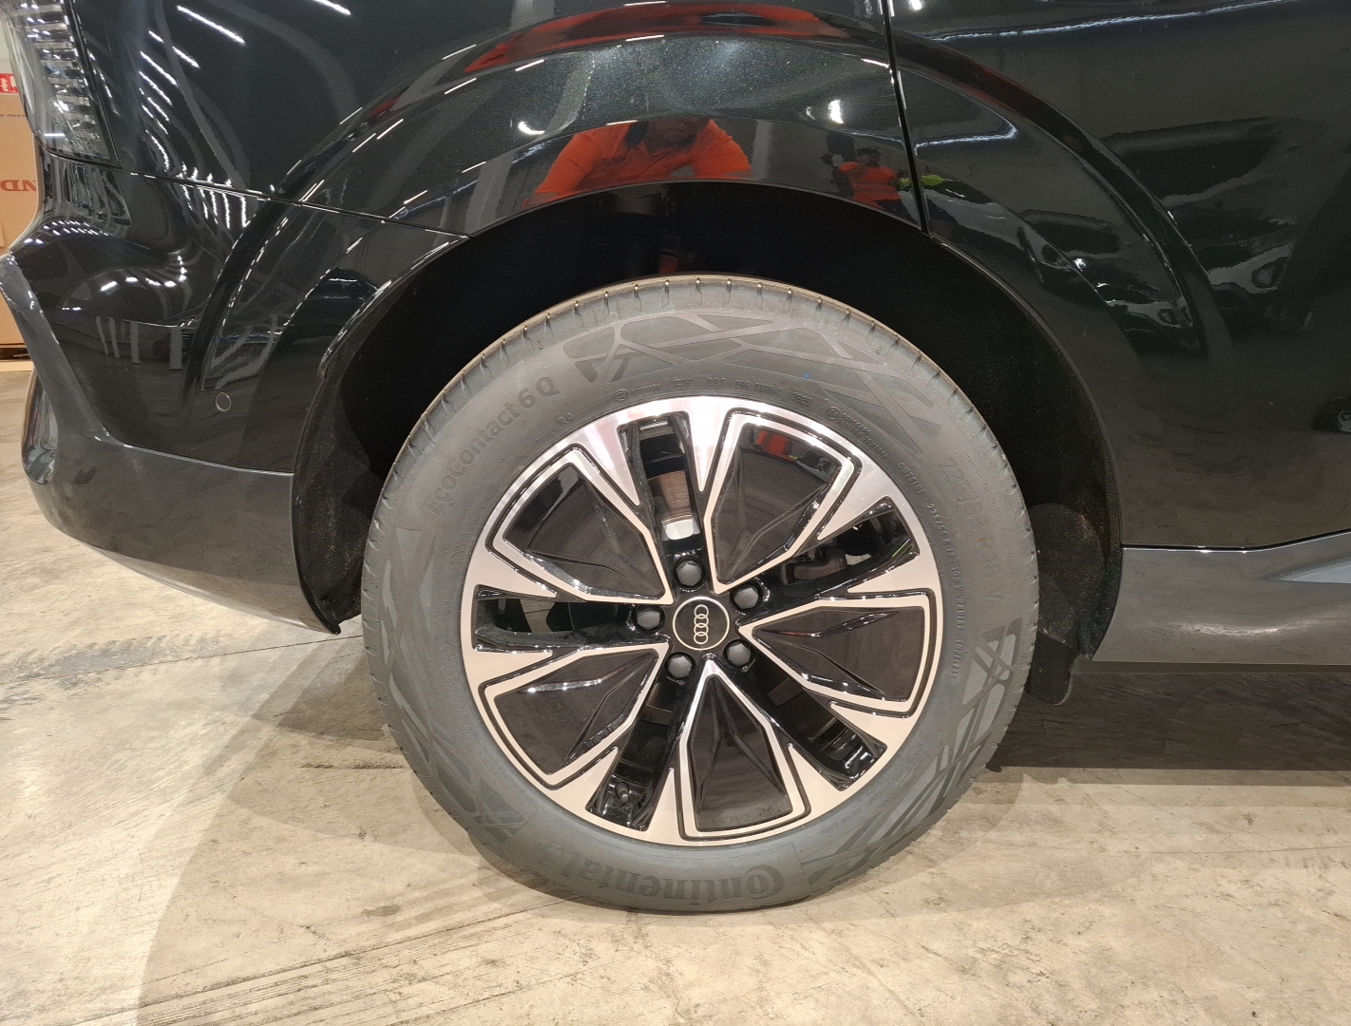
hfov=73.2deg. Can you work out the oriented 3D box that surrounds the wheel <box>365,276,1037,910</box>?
[{"bbox_3d":[0.026,0.095,1.041,0.715,0.715,0.238,0,15,-1],"label":"wheel"}]

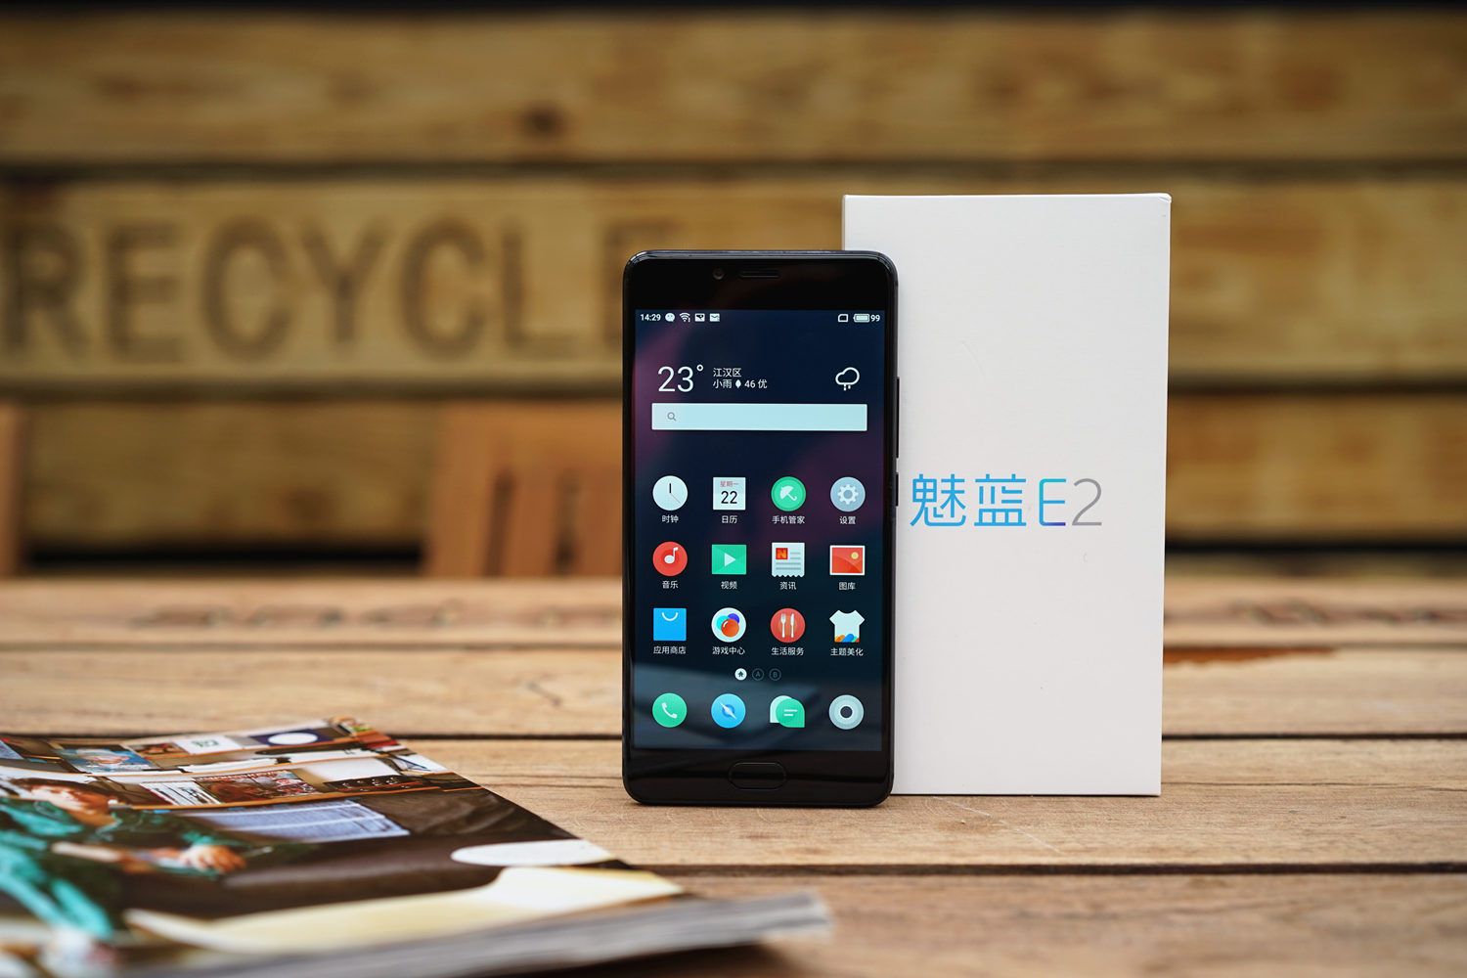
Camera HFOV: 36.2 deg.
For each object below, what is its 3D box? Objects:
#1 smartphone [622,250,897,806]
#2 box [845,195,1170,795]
[{"bbox_3d":[0.007,0.012,0.622,0.076,0.154,0.008,0,3,3],"label":"smartphone"},{"bbox_3d":[0.077,0.000,0.653,0.089,0.169,0.053,0,7,2],"label":"box"}]

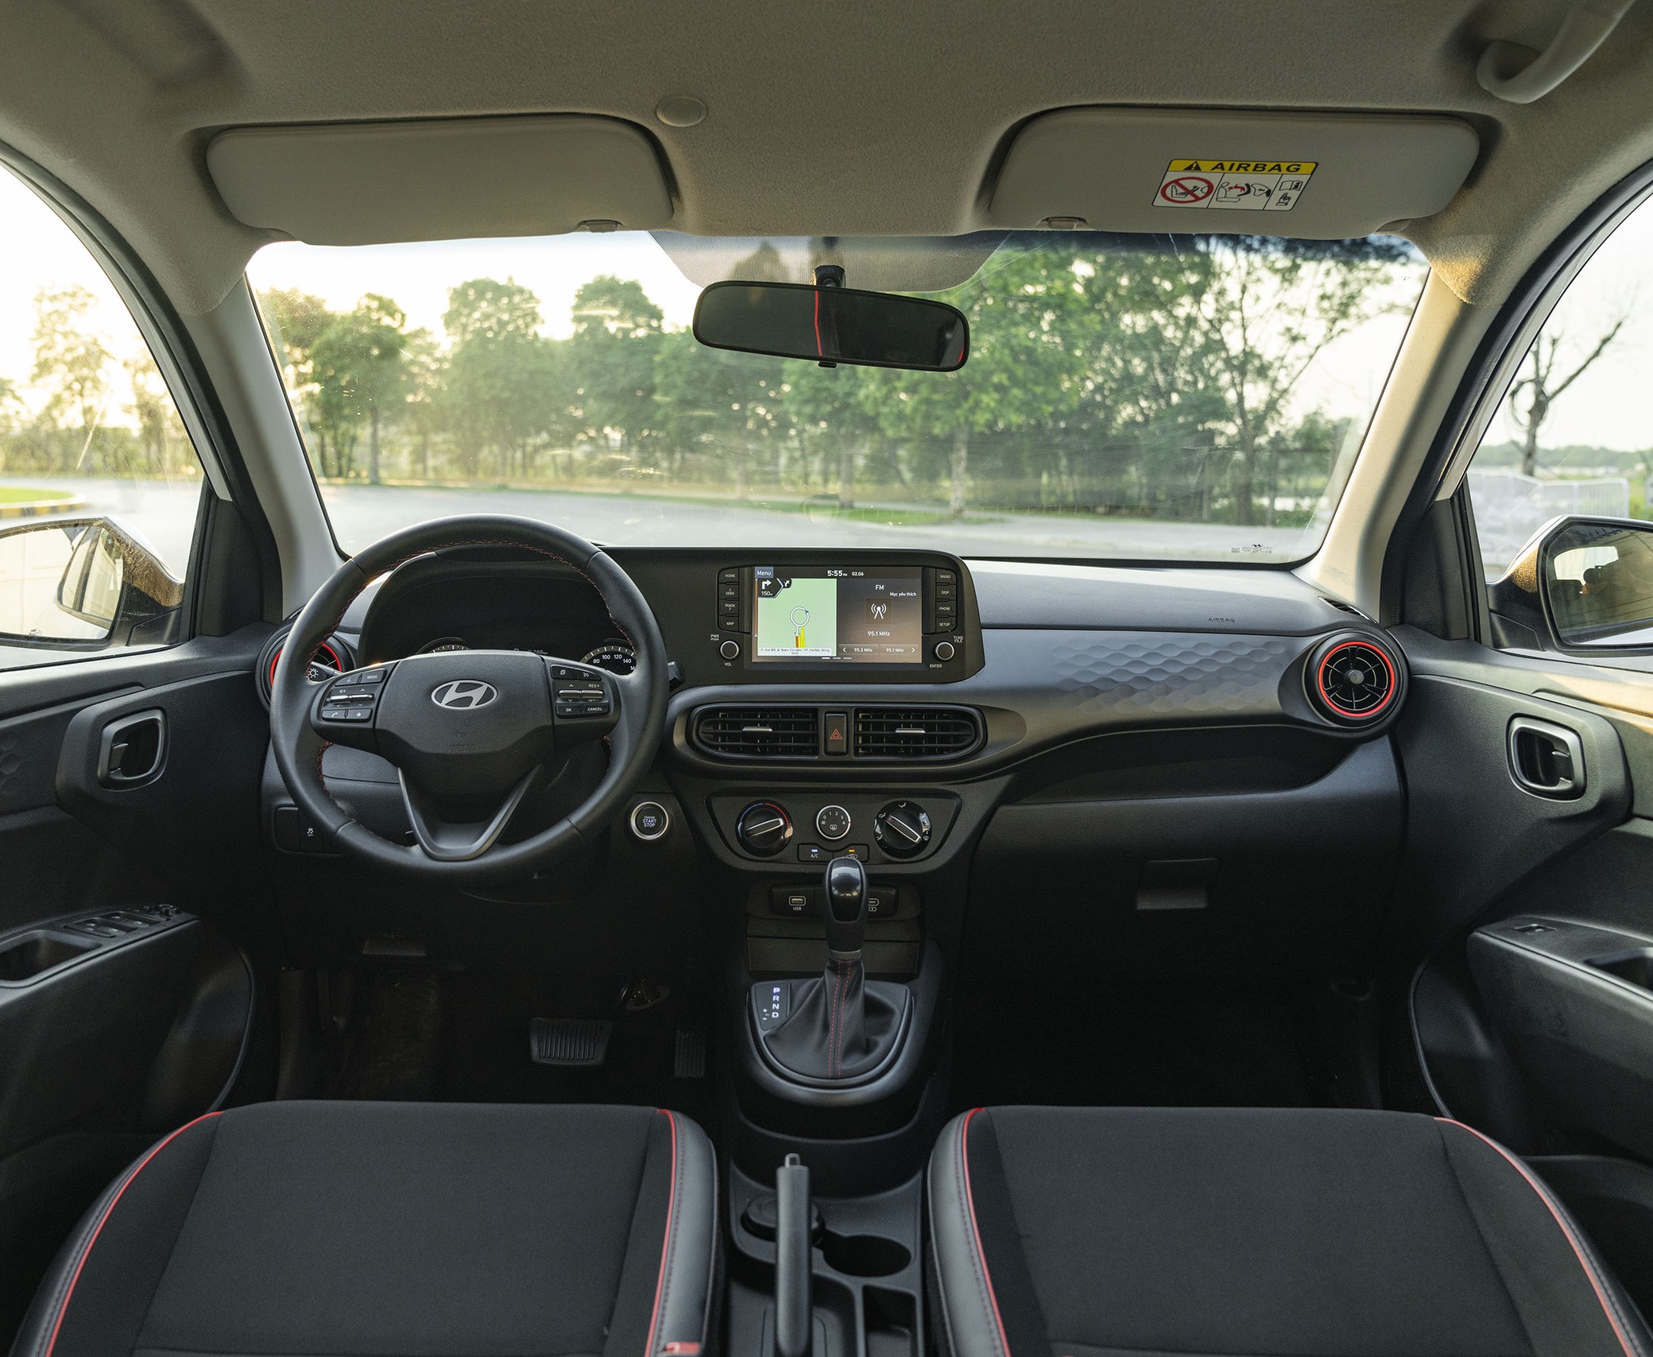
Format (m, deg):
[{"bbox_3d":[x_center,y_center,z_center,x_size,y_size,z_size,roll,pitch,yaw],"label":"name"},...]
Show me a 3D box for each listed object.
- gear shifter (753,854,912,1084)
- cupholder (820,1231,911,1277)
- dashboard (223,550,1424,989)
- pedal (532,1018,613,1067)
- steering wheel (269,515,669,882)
[{"bbox_3d":[0.006,0.265,1.340,0.148,0.180,0.165,0,9,0],"label":"gear shifter"},{"bbox_3d":[0.031,0.504,1.179,0.074,0.058,0.072,0,9,0],"label":"cupholder"},{"bbox_3d":[0.006,0.072,1.629,1.270,0.450,0.420,0,9,0],"label":"dashboard"},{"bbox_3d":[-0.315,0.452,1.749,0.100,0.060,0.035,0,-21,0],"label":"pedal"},{"bbox_3d":[-0.334,0.010,1.340,0.370,0.365,0.100,0,-21,0],"label":"steering wheel"}]

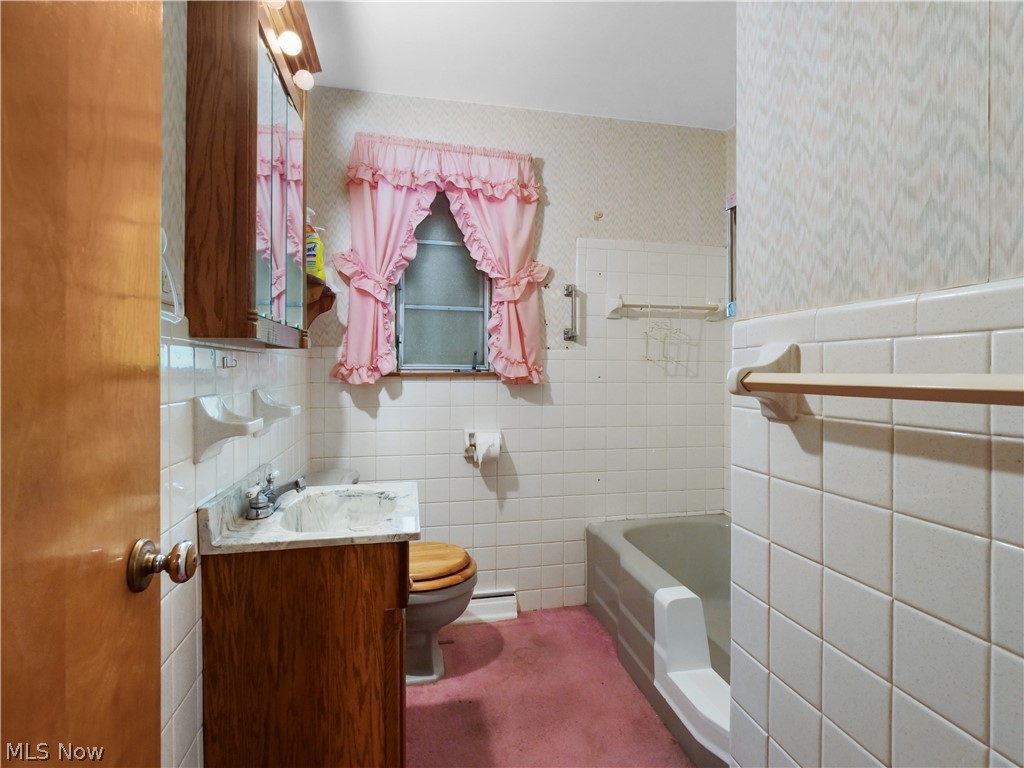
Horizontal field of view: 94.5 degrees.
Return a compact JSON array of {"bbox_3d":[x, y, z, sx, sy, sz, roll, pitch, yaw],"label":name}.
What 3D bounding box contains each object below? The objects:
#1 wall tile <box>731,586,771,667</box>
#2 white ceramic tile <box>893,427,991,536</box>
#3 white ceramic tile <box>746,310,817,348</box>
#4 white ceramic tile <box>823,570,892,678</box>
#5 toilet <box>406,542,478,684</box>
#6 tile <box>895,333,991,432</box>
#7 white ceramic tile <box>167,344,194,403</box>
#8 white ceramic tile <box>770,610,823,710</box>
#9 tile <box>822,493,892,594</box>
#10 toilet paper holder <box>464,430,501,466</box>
[{"bbox_3d":[0.433,0.434,0.856,0.010,0.109,0.102,0,0,-12],"label":"wall tile"},{"bbox_3d":[0.495,0.107,0.546,0.010,0.107,0.104,0,1,-12],"label":"white ceramic tile"},{"bbox_3d":[0.447,-0.090,0.788,0.010,0.051,0.150,0,0,-12],"label":"white ceramic tile"},{"bbox_3d":[0.474,0.324,0.648,0.010,0.107,0.104,0,1,-12],"label":"white ceramic tile"},{"bbox_3d":[-0.462,0.724,1.820,0.690,0.710,0.430,0,1,-11],"label":"toilet"},{"bbox_3d":[0.495,-0.001,0.545,0.010,0.107,0.104,0,1,-12],"label":"tile"},{"bbox_3d":[-0.611,-0.018,0.869,0.010,0.107,0.104,0,1,-14],"label":"white ceramic tile"},{"bbox_3d":[0.456,0.438,0.759,0.010,0.108,0.107,0,1,-12],"label":"white ceramic tile"},{"bbox_3d":[0.474,0.214,0.647,0.010,0.107,0.104,0,1,-12],"label":"tile"},{"bbox_3d":[-0.129,0.299,2.166,0.158,0.155,0.100,0,0,-12],"label":"toilet paper holder"}]

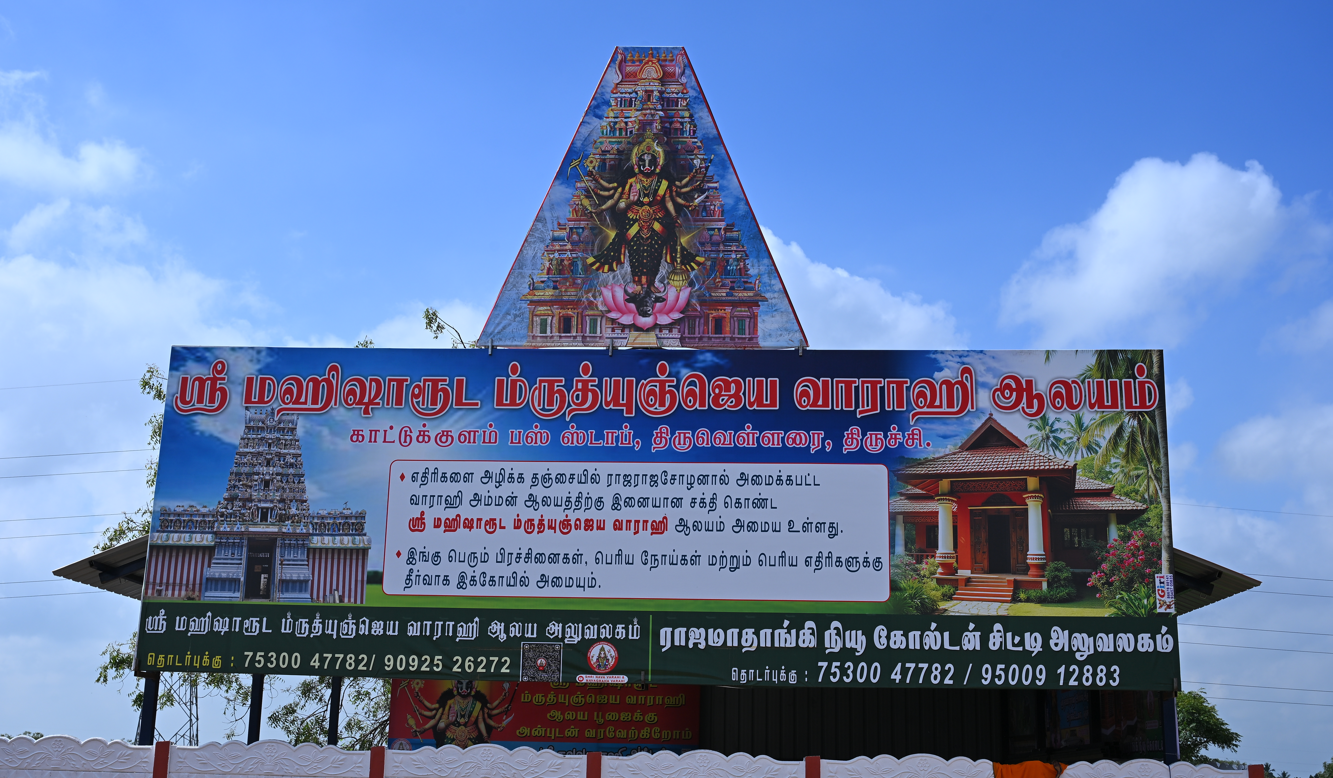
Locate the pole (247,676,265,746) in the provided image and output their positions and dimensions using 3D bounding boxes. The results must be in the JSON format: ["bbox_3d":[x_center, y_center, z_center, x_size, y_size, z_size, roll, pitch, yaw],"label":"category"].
[{"bbox_3d":[-4.523,4.335,16.866,0.095,3.020,0.095,0,-15,5],"label":"pole"}]

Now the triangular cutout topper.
[{"bbox_3d":[-0.202,-1.877,14.950,3.100,3.080,0.070,0,-14,4],"label":"triangular cutout topper"}]

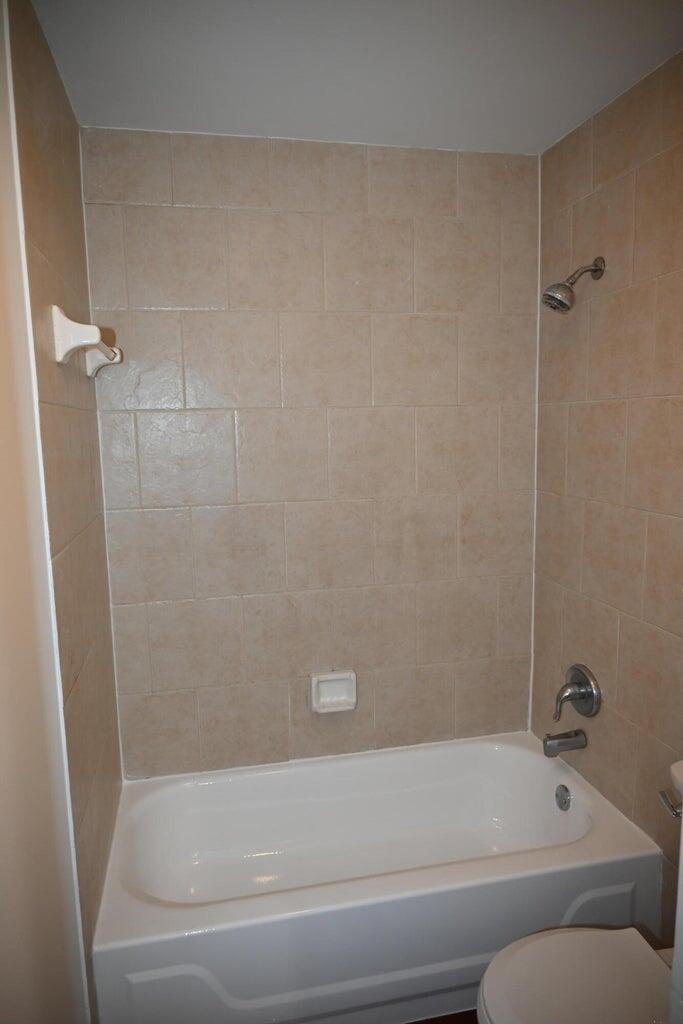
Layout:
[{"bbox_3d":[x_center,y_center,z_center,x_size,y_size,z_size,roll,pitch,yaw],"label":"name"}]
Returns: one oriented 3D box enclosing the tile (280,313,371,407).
[{"bbox_3d":[-0.049,-0.503,2.261,0.306,0.306,0.010,-3,8,-12],"label":"tile"}]

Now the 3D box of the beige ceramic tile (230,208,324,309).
[{"bbox_3d":[-0.206,-0.796,2.175,0.305,0.305,0.012,-3,8,-12],"label":"beige ceramic tile"}]

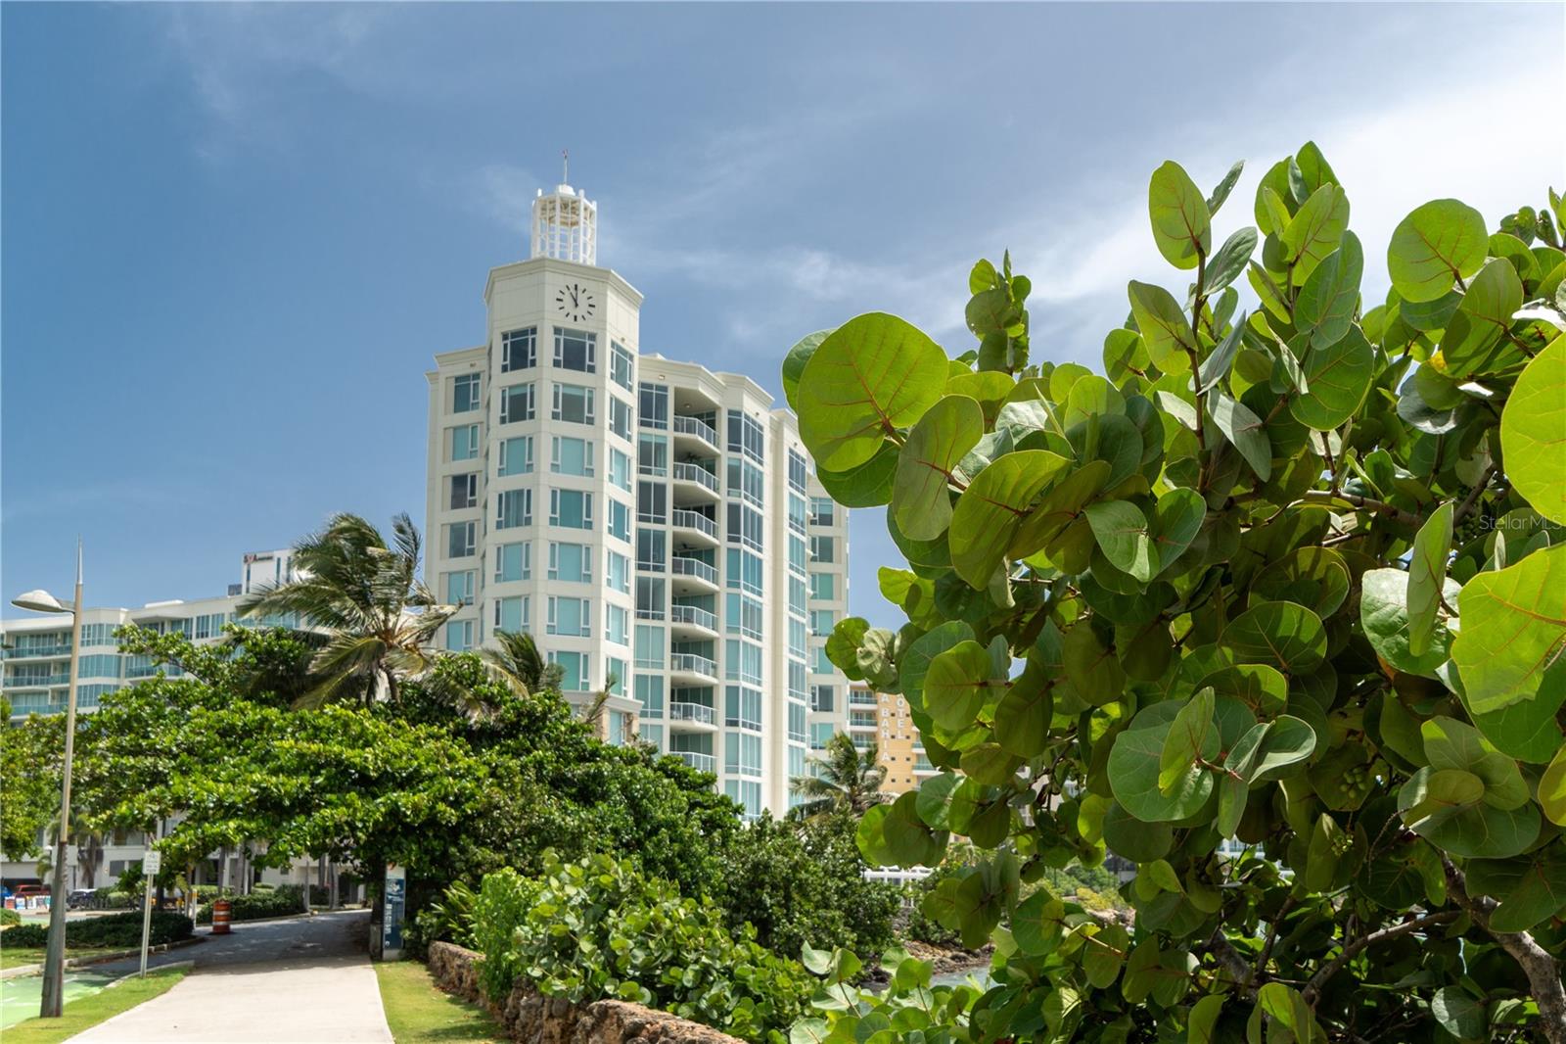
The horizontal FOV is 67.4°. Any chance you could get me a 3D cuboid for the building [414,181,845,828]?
[{"bbox_3d":[-8.503,3.587,82.000,16.000,41.000,35.000,-4,-10,25],"label":"building"}]

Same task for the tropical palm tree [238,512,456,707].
[{"bbox_3d":[-11.484,5.230,31.000,5.400,10.600,5.000,0,-9,0],"label":"tropical palm tree"}]

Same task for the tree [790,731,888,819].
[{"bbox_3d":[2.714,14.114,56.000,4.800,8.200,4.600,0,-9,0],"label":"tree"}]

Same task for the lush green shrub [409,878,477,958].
[{"bbox_3d":[-6.738,7.911,23.300,1.500,1.600,1.400,0,-9,0],"label":"lush green shrub"}]

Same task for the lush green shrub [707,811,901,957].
[{"bbox_3d":[0.525,10.120,32.500,5.400,4.200,4.400,0,-9,0],"label":"lush green shrub"}]

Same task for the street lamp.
[{"bbox_3d":[-8.573,3.011,13.700,0.750,5.450,0.400,4,-10,-23],"label":"street lamp"}]

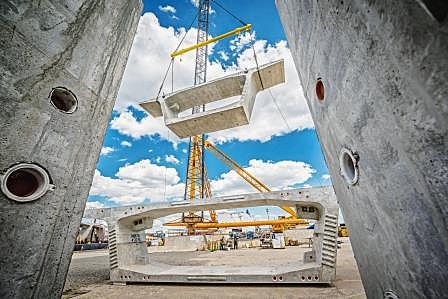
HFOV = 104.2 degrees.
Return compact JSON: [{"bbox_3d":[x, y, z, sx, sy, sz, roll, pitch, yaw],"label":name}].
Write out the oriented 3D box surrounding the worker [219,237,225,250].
[{"bbox_3d":[-0.340,12.615,23.403,0.650,1.620,0.520,-3,-26,0],"label":"worker"}]

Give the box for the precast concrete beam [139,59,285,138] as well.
[{"bbox_3d":[-1.254,-3.315,13.908,12.270,3.230,2.090,-11,-27,16],"label":"precast concrete beam"}]

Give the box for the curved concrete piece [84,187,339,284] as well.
[{"bbox_3d":[-0.450,4.224,8.476,15.400,3.220,2.090,-9,-27,12],"label":"curved concrete piece"}]

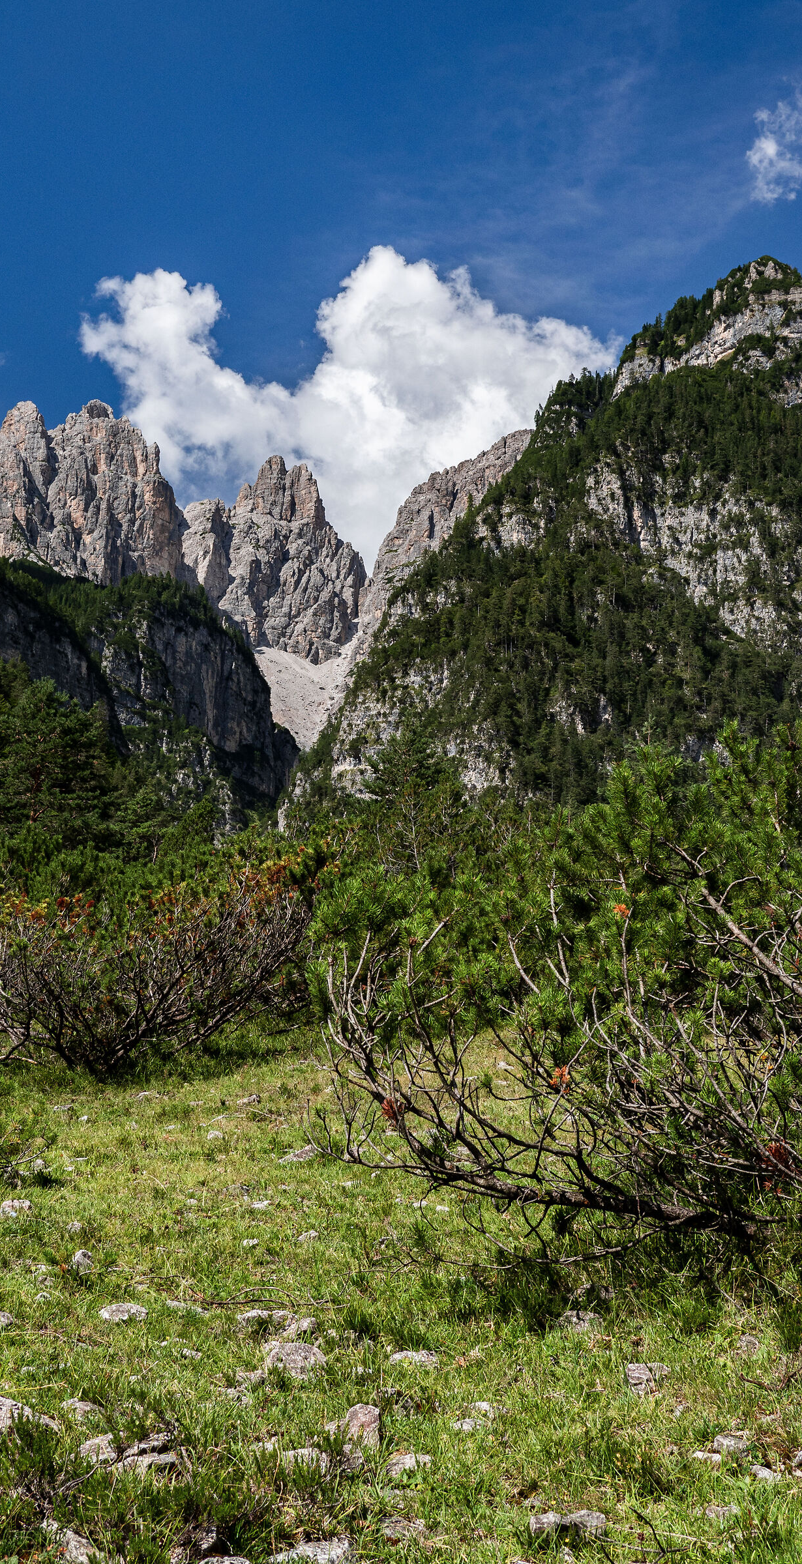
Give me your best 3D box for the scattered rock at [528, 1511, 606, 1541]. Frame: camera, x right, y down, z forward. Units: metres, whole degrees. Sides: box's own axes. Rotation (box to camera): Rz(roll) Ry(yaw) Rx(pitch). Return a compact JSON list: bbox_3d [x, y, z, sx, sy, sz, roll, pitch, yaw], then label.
[{"bbox_3d":[0.388,1.725,4.189,0.180,0.055,0.101,0,-3,5],"label":"scattered rock"}]

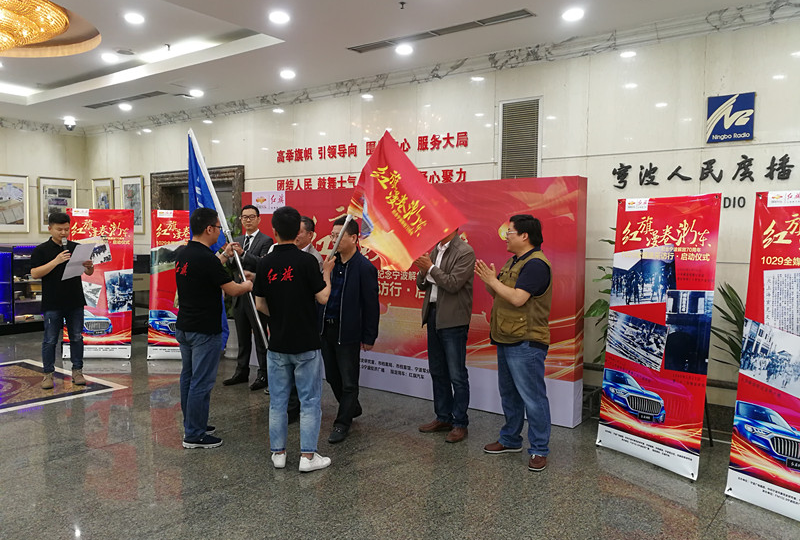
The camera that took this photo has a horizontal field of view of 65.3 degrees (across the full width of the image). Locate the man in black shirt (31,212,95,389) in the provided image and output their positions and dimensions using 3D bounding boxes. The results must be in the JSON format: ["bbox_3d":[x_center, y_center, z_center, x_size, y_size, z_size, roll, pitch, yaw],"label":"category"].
[{"bbox_3d":[-3.394,0.292,6.270,0.580,1.720,0.450,-1,4,-27],"label":"man in black shirt"}]

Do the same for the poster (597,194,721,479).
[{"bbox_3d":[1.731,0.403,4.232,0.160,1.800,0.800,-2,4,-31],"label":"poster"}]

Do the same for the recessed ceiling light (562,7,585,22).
[{"bbox_3d":[1.304,-1.926,4.710,0.180,0.040,0.180,0,4,0],"label":"recessed ceiling light"}]

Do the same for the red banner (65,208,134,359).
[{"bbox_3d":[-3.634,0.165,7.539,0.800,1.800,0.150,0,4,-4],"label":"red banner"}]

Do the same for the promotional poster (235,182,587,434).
[{"bbox_3d":[-0.163,0.182,6.192,4.000,2.000,0.200,3,4,36],"label":"promotional poster"}]

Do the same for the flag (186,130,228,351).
[{"bbox_3d":[-1.527,-0.242,4.950,0.360,1.660,0.320,1,4,12],"label":"flag"}]

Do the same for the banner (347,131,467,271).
[{"bbox_3d":[0.058,-0.501,4.500,0.620,0.870,0.220,-44,0,1],"label":"banner"}]

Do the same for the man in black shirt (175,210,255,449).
[{"bbox_3d":[-1.386,0.406,4.659,0.580,1.720,0.500,-2,4,-33],"label":"man in black shirt"}]

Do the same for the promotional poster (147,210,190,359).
[{"bbox_3d":[-2.614,0.173,7.538,0.800,1.800,0.150,0,4,-3],"label":"promotional poster"}]

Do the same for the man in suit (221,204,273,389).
[{"bbox_3d":[-1.558,0.262,6.326,0.540,1.800,0.450,2,4,30],"label":"man in suit"}]

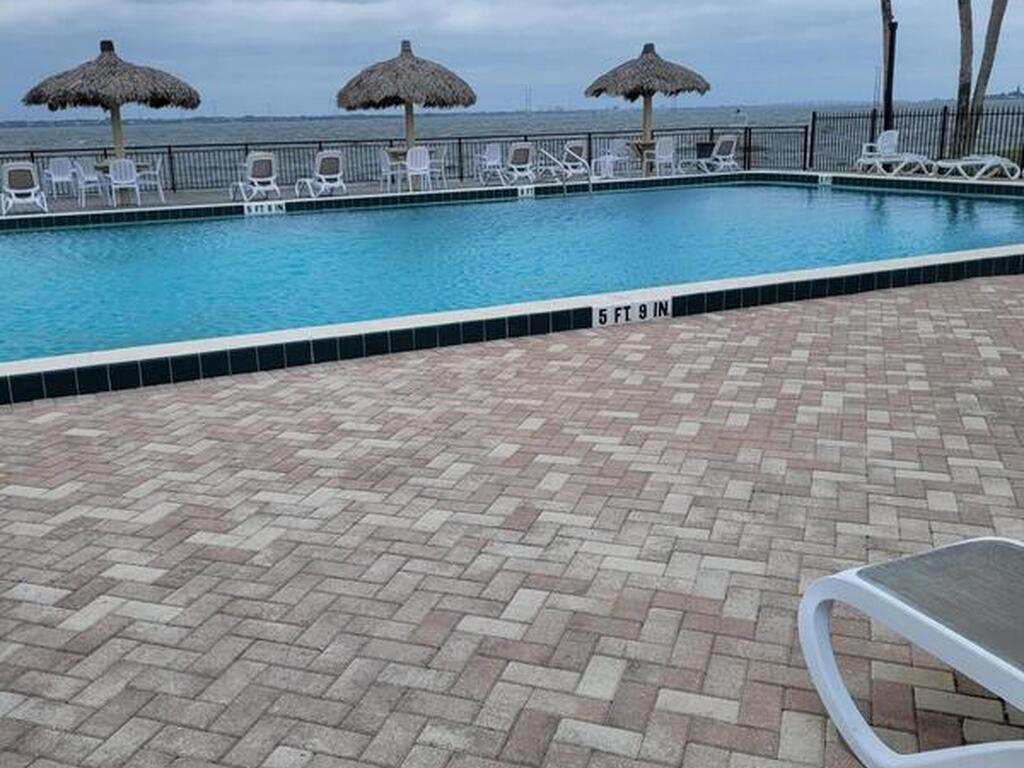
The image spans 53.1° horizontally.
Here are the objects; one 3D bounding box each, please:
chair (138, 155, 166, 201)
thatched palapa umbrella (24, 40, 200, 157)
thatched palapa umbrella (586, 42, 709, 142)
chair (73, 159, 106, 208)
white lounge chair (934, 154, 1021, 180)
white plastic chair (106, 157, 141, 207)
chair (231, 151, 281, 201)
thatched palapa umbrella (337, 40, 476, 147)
[{"bbox_3d":[-6.604,-3.703,18.647,0.570,0.820,0.570,-7,16,-21],"label":"chair"},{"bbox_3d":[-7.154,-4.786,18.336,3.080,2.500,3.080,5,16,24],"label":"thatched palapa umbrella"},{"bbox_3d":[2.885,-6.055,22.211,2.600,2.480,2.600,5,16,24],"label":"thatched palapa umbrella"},{"bbox_3d":[-7.501,-3.584,18.289,0.570,0.820,0.570,-9,16,-25],"label":"chair"},{"bbox_3d":[8.673,-4.027,19.065,1.480,0.420,0.640,6,17,28],"label":"white lounge chair"},{"bbox_3d":[-6.911,-3.577,18.223,0.560,0.810,0.570,-8,16,-24],"label":"white plastic chair"},{"bbox_3d":[-4.799,-3.900,19.104,0.640,0.870,1.380,-9,16,-26],"label":"chair"},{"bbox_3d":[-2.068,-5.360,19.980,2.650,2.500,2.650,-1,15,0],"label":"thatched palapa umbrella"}]

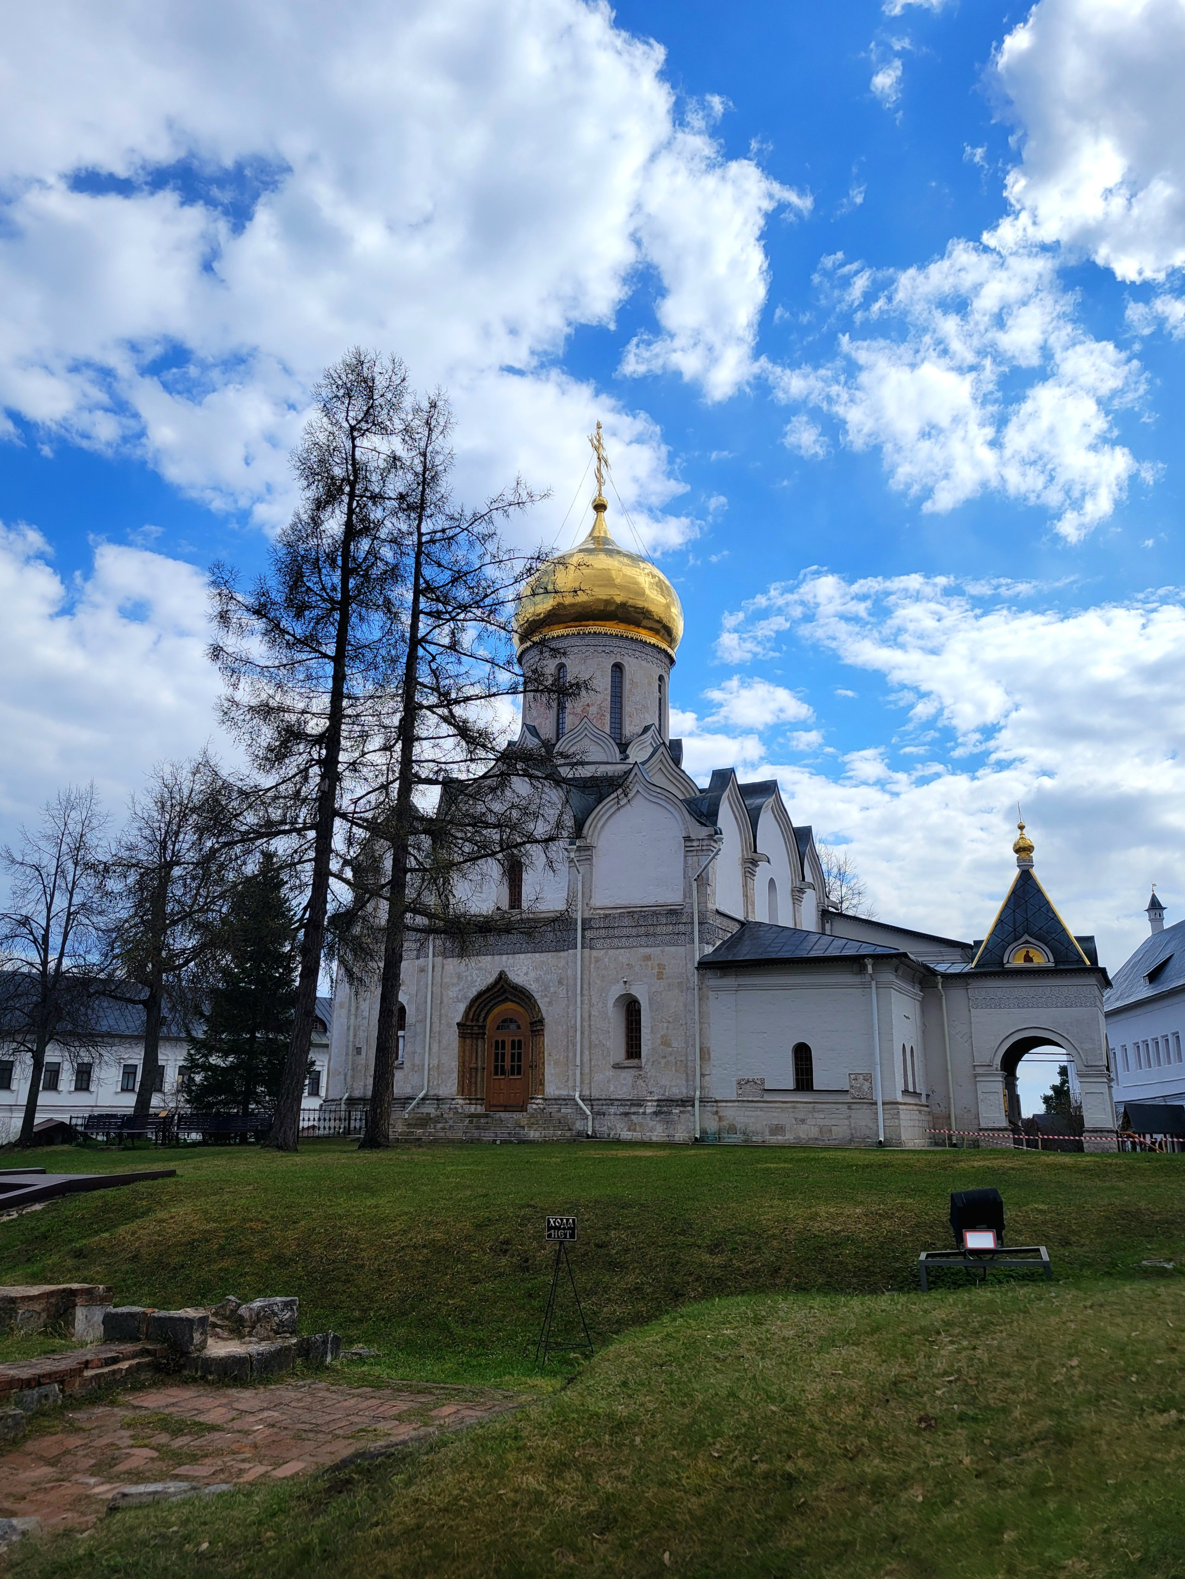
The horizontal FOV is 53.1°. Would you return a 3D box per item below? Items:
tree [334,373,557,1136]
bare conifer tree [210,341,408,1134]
[{"bbox_3d":[-4.338,-1.695,37.716,7.100,25.100,6.600,0,-15,0],"label":"tree"},{"bbox_3d":[-8.784,-2.375,36.337,6.500,25.700,6.400,0,-15,0],"label":"bare conifer tree"}]

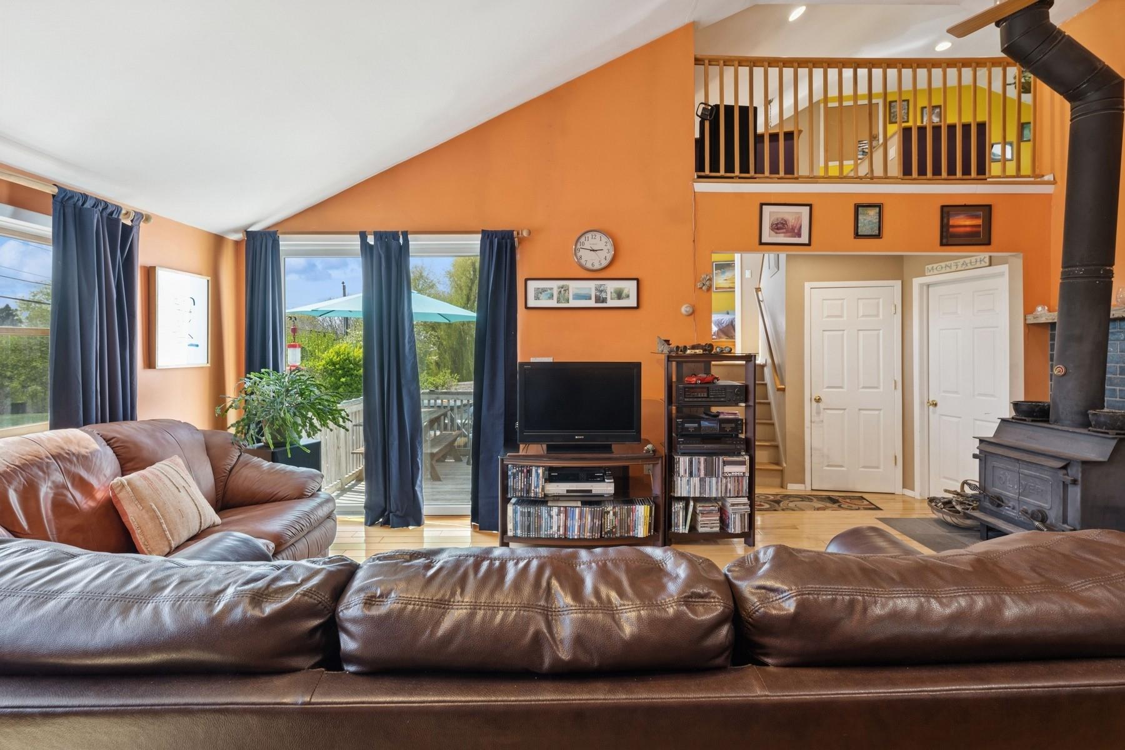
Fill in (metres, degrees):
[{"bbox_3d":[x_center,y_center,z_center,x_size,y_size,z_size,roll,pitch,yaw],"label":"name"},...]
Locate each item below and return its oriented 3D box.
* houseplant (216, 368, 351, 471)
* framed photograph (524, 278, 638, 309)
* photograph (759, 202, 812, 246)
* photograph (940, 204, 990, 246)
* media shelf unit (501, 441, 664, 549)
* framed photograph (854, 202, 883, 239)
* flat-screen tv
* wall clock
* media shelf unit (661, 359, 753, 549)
[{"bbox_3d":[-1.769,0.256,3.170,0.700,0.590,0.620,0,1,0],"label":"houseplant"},{"bbox_3d":[0.146,-0.605,3.730,0.851,0.234,0.026,0,1,0],"label":"framed photograph"},{"bbox_3d":[1.681,-1.131,3.760,0.389,0.312,0.022,0,1,0],"label":"photograph"},{"bbox_3d":[3.037,-1.124,3.760,0.386,0.309,0.022,0,1,0],"label":"photograph"},{"bbox_3d":[0.122,0.789,3.355,1.039,0.573,0.520,0,1,0],"label":"media shelf unit"},{"bbox_3d":[2.304,-1.157,3.760,0.214,0.262,0.022,0,1,0],"label":"framed photograph"},{"bbox_3d":[0.115,0.214,3.345,0.816,0.593,0.200,0,1,0],"label":"flat-screen tv"},{"bbox_3d":[0.236,-0.935,3.730,0.307,0.307,0.045,0,1,0],"label":"wall clock"},{"bbox_3d":[0.937,0.465,3.375,0.583,1.231,0.420,0,1,0],"label":"media shelf unit"}]

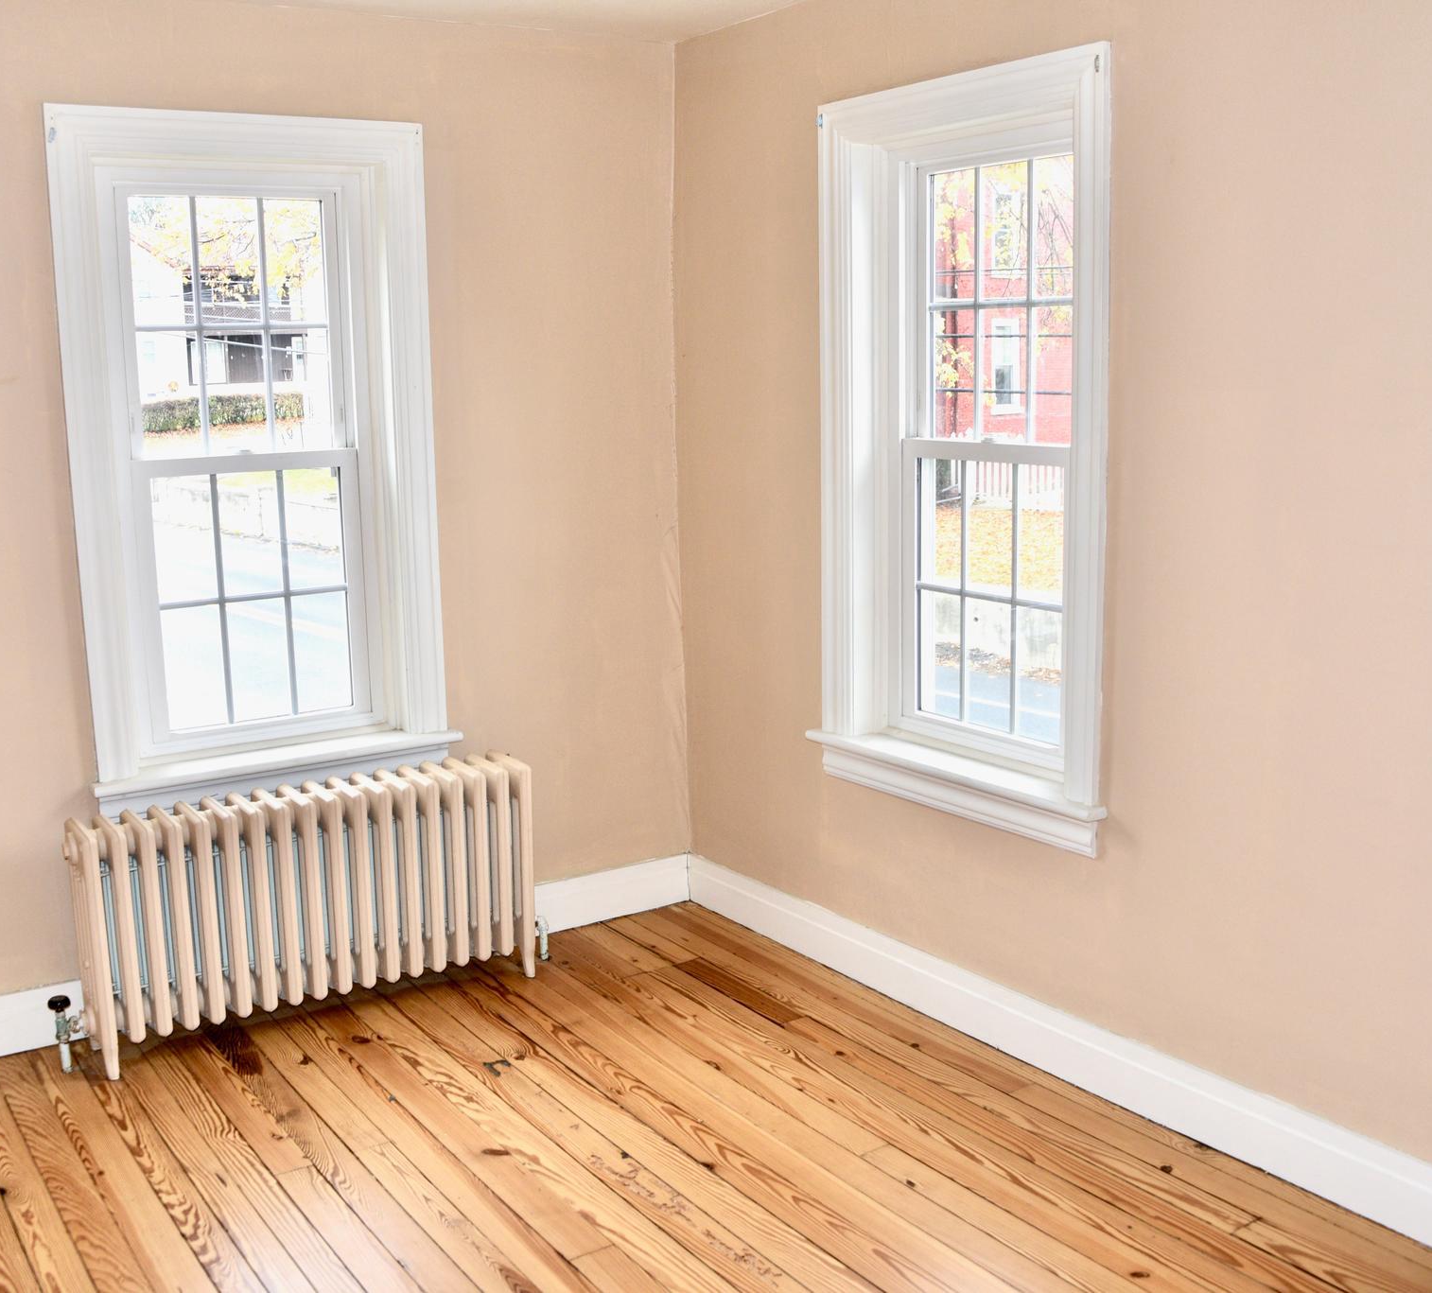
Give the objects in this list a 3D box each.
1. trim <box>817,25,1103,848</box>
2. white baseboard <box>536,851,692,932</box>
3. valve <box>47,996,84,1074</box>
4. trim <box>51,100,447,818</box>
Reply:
[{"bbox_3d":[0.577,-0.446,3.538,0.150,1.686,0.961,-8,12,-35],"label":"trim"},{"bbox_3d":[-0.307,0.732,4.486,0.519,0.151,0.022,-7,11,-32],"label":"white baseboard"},{"bbox_3d":[-1.514,0.904,3.525,0.072,0.180,0.050,-7,11,-32],"label":"valve"},{"bbox_3d":[-1.151,-0.451,3.809,0.935,1.691,0.170,-7,11,-32],"label":"trim"}]

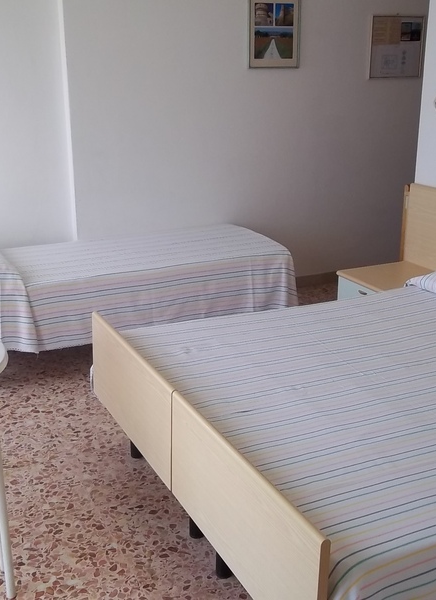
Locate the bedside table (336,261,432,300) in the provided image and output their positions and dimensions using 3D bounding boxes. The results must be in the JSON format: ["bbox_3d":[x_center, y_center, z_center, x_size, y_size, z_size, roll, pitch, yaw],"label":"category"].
[{"bbox_3d":[0.948,0.104,3.966,0.460,0.475,0.450,-9,20,-24],"label":"bedside table"}]

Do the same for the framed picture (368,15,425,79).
[{"bbox_3d":[1.230,-1.741,5.096,0.440,0.402,0.025,-9,20,-24],"label":"framed picture"}]

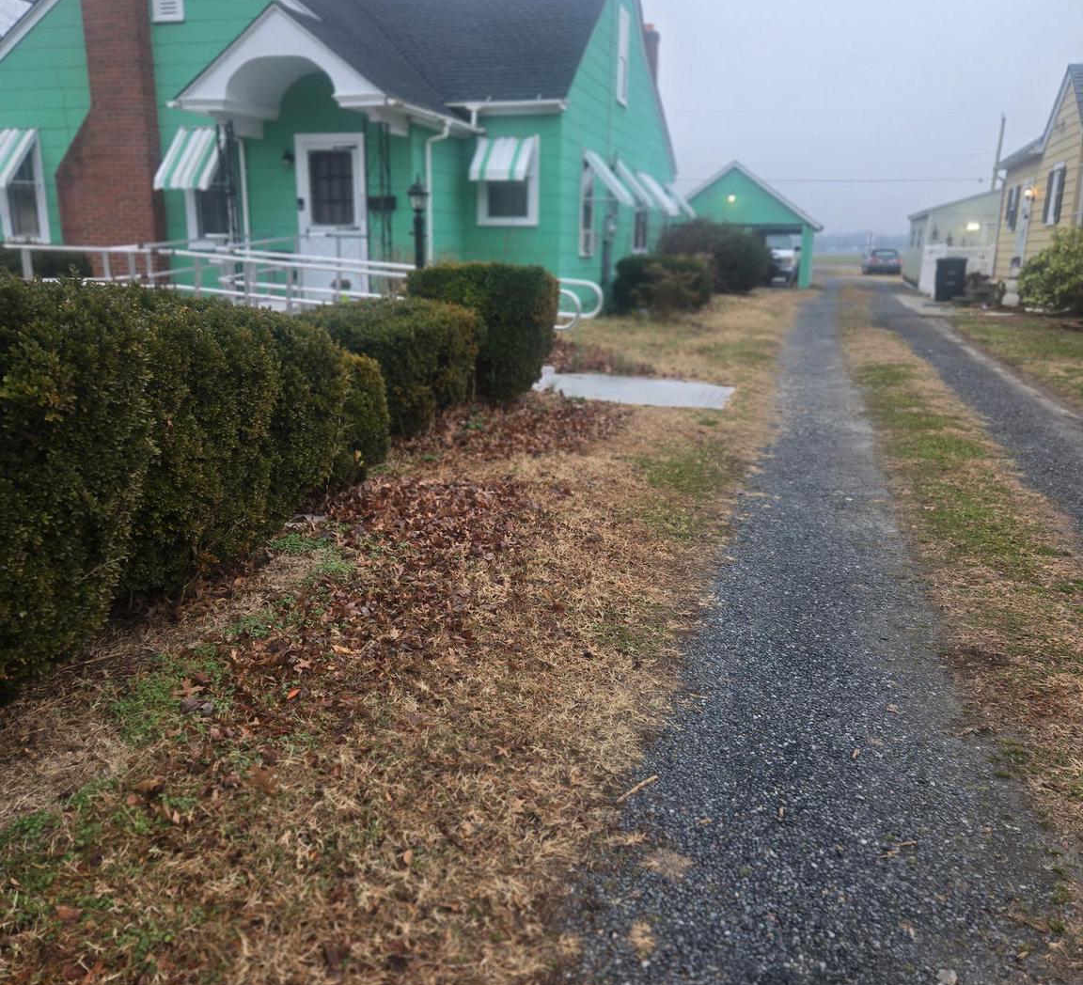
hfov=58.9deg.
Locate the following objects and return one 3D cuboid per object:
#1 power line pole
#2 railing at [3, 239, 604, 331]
[{"bbox_3d":[27.434,-17.978,58.167,0.260,9.378,0.260,5,15,16],"label":"power line pole"},{"bbox_3d":[-2.376,-2.262,10.856,6.500,1.300,2.850,5,15,16],"label":"railing"}]

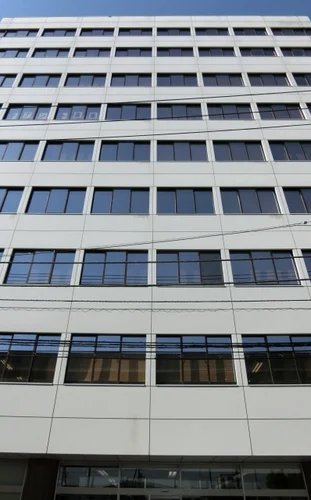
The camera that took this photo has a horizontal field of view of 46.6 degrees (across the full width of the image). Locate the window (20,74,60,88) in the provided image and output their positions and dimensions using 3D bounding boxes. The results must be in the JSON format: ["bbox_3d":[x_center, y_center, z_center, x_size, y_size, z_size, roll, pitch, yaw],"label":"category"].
[{"bbox_3d":[-7.502,-11.034,23.666,2.681,1.777,0.150,0,-38,0],"label":"window"}]

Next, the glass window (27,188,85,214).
[{"bbox_3d":[-4.317,-2.114,15.843,2.440,1.650,0.150,0,-38,0],"label":"glass window"}]

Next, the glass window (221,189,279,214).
[{"bbox_3d":[4.221,-2.164,16.236,2.546,1.735,0.200,0,-38,0],"label":"glass window"}]

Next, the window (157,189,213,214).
[{"bbox_3d":[1.283,-2.102,15.814,2.440,1.650,0.150,0,-38,0],"label":"window"}]

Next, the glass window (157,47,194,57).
[{"bbox_3d":[1.453,-14.127,25.999,2.629,1.673,0.150,0,-38,0],"label":"glass window"}]

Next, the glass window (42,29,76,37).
[{"bbox_3d":[-7.220,-16.366,27.323,2.546,1.480,0.200,0,-38,0],"label":"glass window"}]

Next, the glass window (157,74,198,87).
[{"bbox_3d":[1.388,-10.634,22.824,2.546,1.707,0.200,0,-38,0],"label":"glass window"}]

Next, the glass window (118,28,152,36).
[{"bbox_3d":[-1.433,-15.879,26.398,2.440,1.650,0.150,0,-38,0],"label":"glass window"}]

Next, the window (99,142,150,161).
[{"bbox_3d":[-1.500,-4.855,17.938,2.440,1.650,0.150,0,-38,0],"label":"window"}]

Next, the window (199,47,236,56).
[{"bbox_3d":[4.151,-13.269,24.374,2.440,1.650,0.150,0,-38,0],"label":"window"}]

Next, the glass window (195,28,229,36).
[{"bbox_3d":[4.385,-16.799,28.043,2.607,1.671,0.150,0,-38,0],"label":"glass window"}]

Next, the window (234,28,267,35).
[{"bbox_3d":[7.365,-16.793,28.021,2.611,1.671,0.150,0,-38,0],"label":"window"}]

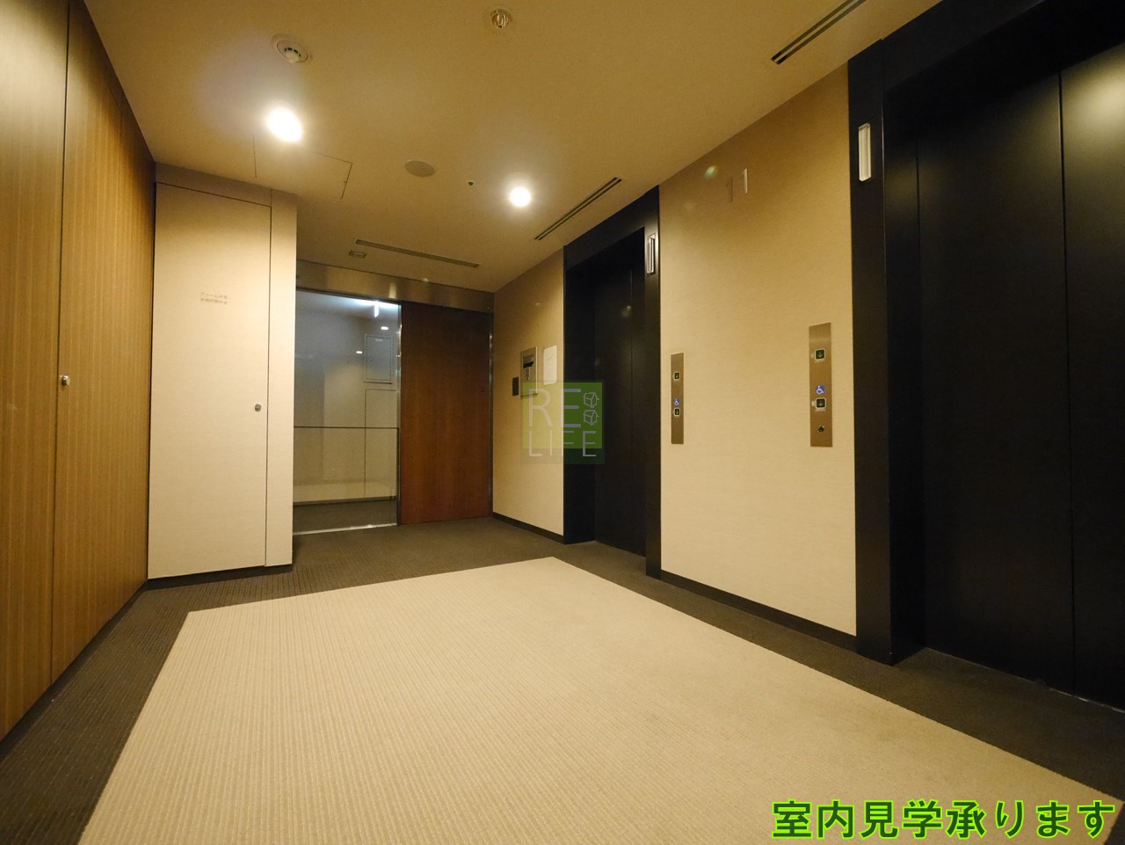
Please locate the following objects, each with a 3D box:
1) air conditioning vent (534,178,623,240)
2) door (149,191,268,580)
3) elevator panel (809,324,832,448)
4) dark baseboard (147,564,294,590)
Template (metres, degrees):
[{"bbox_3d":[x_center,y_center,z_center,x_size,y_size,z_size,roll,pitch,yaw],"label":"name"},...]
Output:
[{"bbox_3d":[0.075,-1.456,3.149,0.053,0.030,0.996,1,-2,-33],"label":"air conditioning vent"},{"bbox_3d":[-2.110,-0.244,2.757,0.556,2.276,0.040,1,-2,-33],"label":"door"},{"bbox_3d":[1.112,-0.157,1.965,0.018,0.528,0.092,1,-2,-33],"label":"elevator panel"},{"bbox_3d":[-2.042,0.925,2.758,0.702,0.062,0.018,1,-2,-33],"label":"dark baseboard"}]

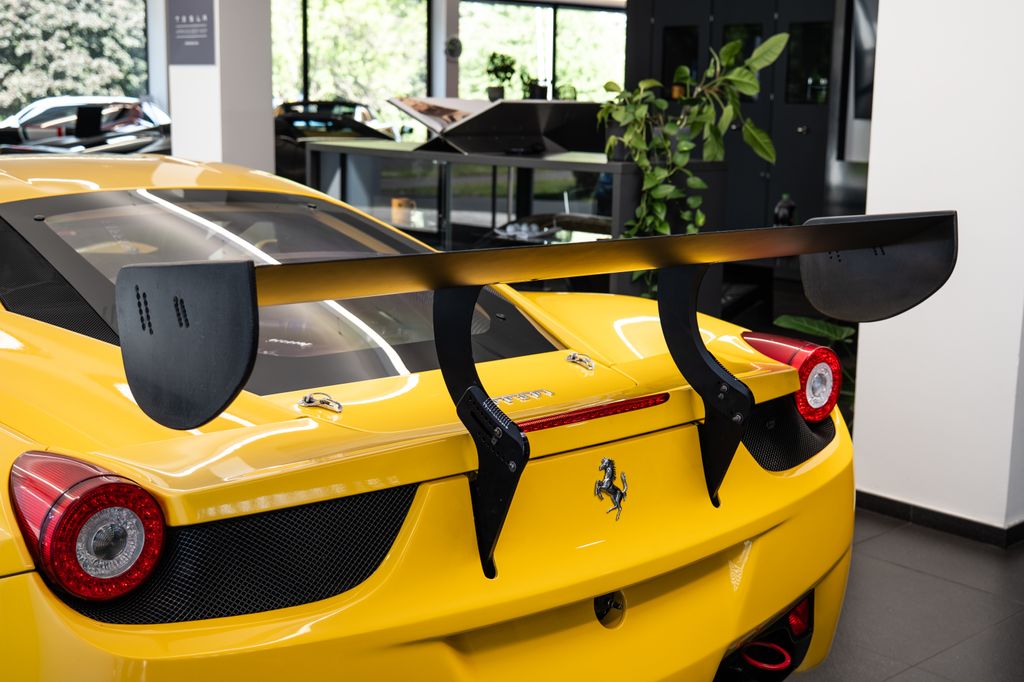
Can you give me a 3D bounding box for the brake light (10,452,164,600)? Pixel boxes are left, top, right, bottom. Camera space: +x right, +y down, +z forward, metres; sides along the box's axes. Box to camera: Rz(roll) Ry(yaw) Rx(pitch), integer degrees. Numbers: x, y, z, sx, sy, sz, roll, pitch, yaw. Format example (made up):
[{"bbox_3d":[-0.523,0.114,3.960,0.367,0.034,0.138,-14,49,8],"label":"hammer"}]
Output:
[{"bbox_3d":[-0.537,0.219,1.566,0.153,0.159,0.209,-8,13,-43],"label":"brake light"}]

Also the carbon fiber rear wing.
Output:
[{"bbox_3d":[0.151,0.063,1.889,1.414,0.481,0.313,-8,13,-43],"label":"carbon fiber rear wing"}]

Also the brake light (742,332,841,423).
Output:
[{"bbox_3d":[0.537,0.069,2.562,0.153,0.159,0.209,-8,13,-43],"label":"brake light"}]

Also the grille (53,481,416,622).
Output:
[{"bbox_3d":[-0.326,0.271,1.590,0.463,0.131,0.094,-6,12,-35],"label":"grille"}]

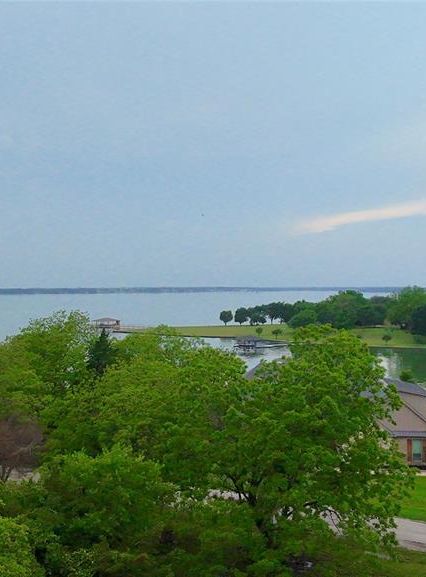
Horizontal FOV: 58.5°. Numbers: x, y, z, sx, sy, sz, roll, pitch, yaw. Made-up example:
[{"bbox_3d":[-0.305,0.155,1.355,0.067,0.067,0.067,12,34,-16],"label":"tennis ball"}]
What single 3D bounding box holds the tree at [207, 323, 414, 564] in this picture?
[{"bbox_3d":[5.630,9.710,23.200,11.680,14.780,11.680,0,0,0],"label":"tree"}]

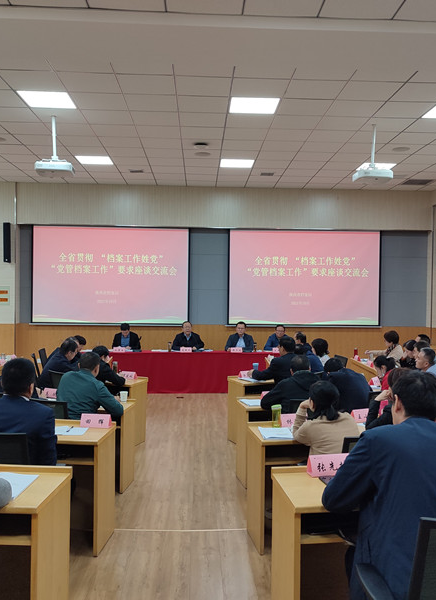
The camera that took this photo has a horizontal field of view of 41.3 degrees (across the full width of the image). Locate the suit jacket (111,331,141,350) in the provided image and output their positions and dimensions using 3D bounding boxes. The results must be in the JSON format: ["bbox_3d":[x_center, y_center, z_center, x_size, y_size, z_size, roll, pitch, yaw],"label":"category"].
[{"bbox_3d":[-1.764,0.918,11.012,0.550,0.660,0.420,1,0,-2],"label":"suit jacket"}]

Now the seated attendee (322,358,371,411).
[{"bbox_3d":[1.211,1.195,5.474,0.530,1.260,0.800,1,1,-15],"label":"seated attendee"}]

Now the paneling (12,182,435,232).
[{"bbox_3d":[0.187,-1.901,11.907,8.530,0.831,0.100,1,0,-2],"label":"paneling"}]

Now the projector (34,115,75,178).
[{"bbox_3d":[-1.994,-1.934,7.154,0.460,0.780,0.380,1,0,-2],"label":"projector"}]

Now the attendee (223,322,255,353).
[{"bbox_3d":[0.390,1.055,11.016,0.560,1.330,0.680,1,0,-2],"label":"attendee"}]

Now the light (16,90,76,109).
[{"bbox_3d":[-1.973,-2.323,6.692,0.590,0.070,0.590,1,1,-2],"label":"light"}]

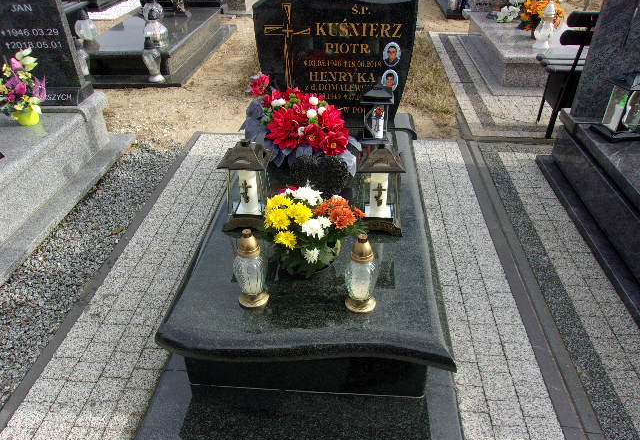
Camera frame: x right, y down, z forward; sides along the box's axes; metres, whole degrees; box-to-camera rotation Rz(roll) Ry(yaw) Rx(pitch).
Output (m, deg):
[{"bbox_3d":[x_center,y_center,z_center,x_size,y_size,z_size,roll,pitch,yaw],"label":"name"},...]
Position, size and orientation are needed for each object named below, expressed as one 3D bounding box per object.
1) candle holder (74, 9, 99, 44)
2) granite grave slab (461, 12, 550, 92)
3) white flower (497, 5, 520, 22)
[{"bbox_3d":[-2.046,-1.680,4.375,0.175,0.302,0.175,2,34,4],"label":"candle holder"},{"bbox_3d":[2.076,-1.702,4.873,1.095,0.285,1.942,2,34,4],"label":"granite grave slab"},{"bbox_3d":[1.934,-2.119,5.122,0.220,0.150,0.150,2,34,4],"label":"white flower"}]

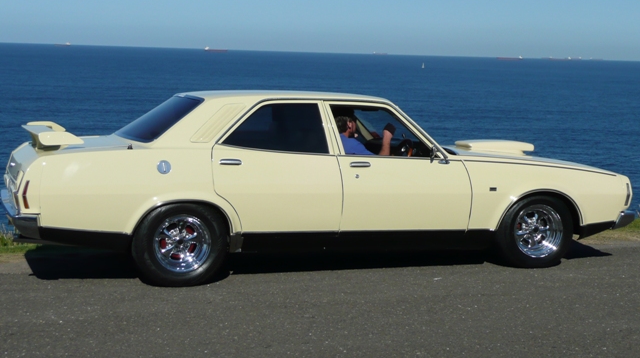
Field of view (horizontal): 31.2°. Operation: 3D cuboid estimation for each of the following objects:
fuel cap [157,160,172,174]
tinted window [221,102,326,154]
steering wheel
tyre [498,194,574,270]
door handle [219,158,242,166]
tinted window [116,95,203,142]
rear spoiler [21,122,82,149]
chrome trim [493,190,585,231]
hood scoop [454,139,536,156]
[{"bbox_3d":[-1.092,-0.086,8.045,0.102,0.102,0.030,-1,0,-18],"label":"fuel cap"},{"bbox_3d":[-0.333,-0.369,8.299,0.840,0.390,0.050,0,-13,-18],"label":"tinted window"},{"bbox_3d":[0.637,-0.165,9.125,0.080,0.370,0.370,26,-2,-19],"label":"steering wheel"},{"bbox_3d":[1.685,0.398,9.044,0.590,0.590,0.215,0,7,-18],"label":"tyre"},{"bbox_3d":[-0.626,-0.117,8.094,0.170,0.052,0.045,0,7,-18],"label":"door handle"},{"bbox_3d":[-1.281,-0.477,8.819,0.580,0.100,1.270,-36,16,-11],"label":"tinted window"},{"bbox_3d":[-2.007,-0.326,8.594,0.340,0.150,1.360,0,7,-18],"label":"rear spoiler"},{"bbox_3d":[1.714,0.228,8.906,0.800,0.320,0.050,0,7,-18],"label":"chrome trim"},{"bbox_3d":[1.458,-0.271,9.758,0.600,0.130,0.410,0,7,-18],"label":"hood scoop"}]

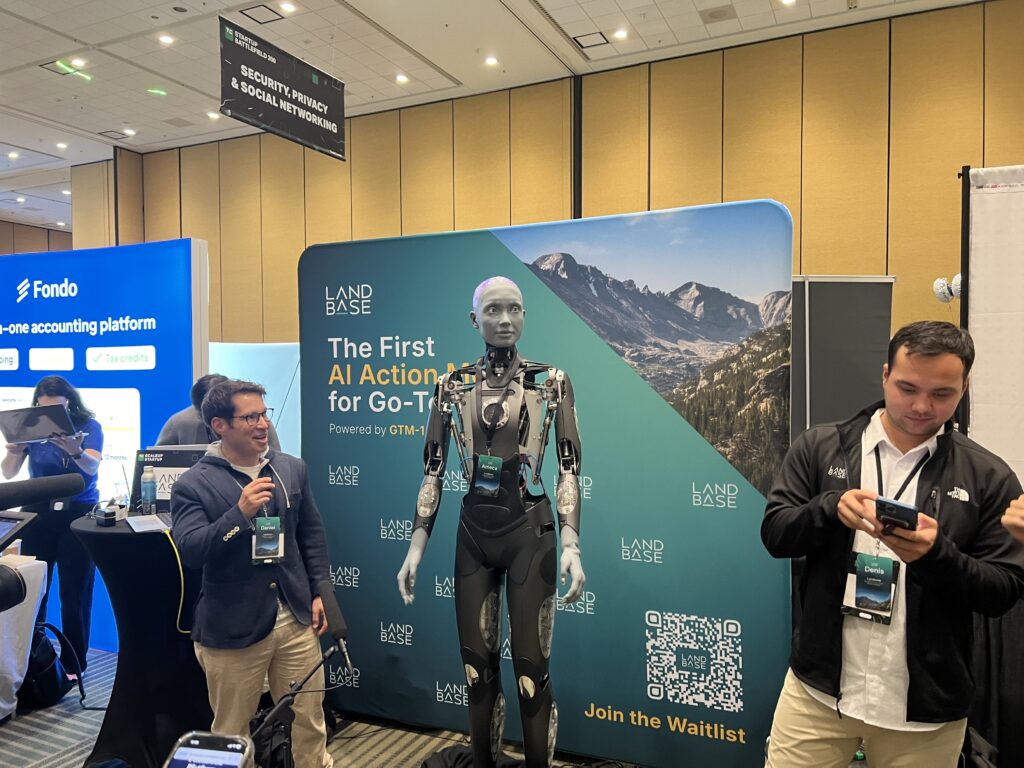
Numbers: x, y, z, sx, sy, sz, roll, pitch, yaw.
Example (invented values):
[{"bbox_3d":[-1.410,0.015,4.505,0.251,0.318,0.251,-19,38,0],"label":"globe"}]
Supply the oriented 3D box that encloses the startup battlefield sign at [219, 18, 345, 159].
[{"bbox_3d":[-3.543,-4.571,12.220,0.040,1.342,2.850,0,1,25],"label":"startup battlefield sign"}]

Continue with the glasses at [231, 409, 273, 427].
[{"bbox_3d":[-0.919,0.114,2.648,0.145,0.045,0.140,0,12,24],"label":"glasses"}]

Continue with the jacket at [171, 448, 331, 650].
[{"bbox_3d":[-0.904,0.562,2.660,0.510,0.690,0.340,-1,1,-41],"label":"jacket"}]

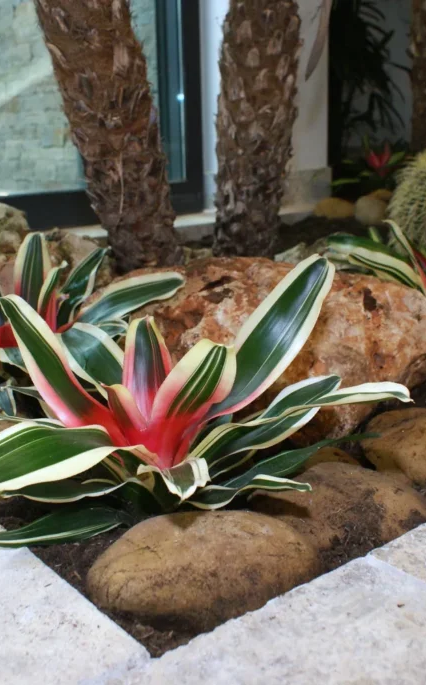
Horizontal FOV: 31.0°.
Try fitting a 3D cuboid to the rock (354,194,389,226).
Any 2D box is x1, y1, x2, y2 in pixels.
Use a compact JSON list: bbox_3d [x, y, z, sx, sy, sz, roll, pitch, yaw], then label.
[{"bbox_3d":[0.793,-0.677,3.870,0.175,0.145,0.165,1,16,11],"label":"rock"}]

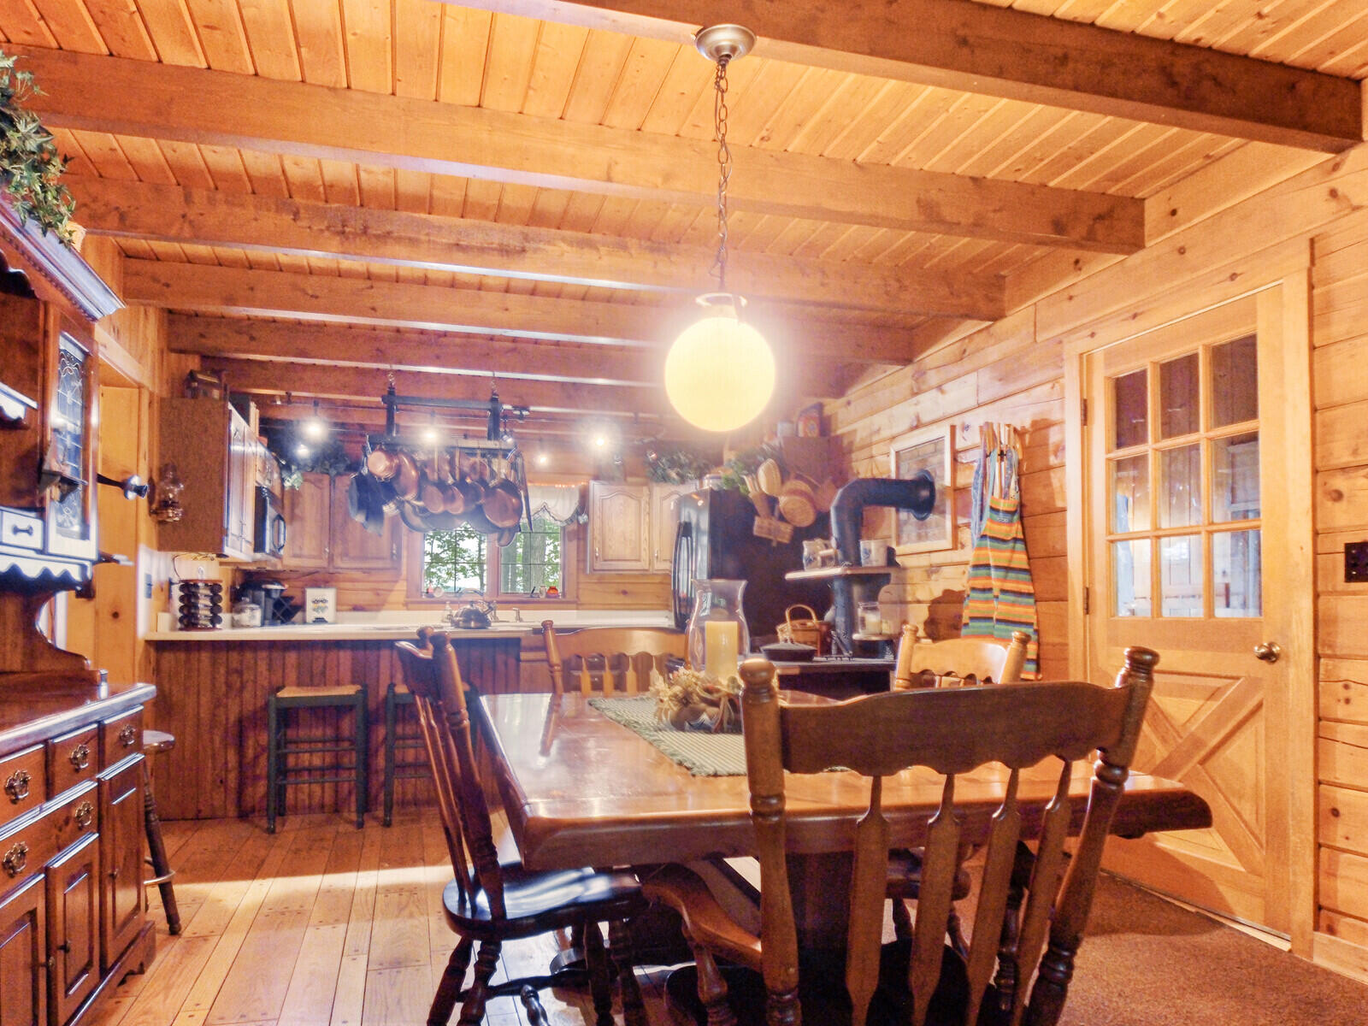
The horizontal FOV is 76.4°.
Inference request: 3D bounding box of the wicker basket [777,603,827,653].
[{"bbox_3d":[0.590,0.592,4.380,0.240,0.260,0.200,1,-4,-16],"label":"wicker basket"}]

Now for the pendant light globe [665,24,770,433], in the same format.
[{"bbox_3d":[0.086,-0.659,2.020,0.250,0.940,0.250,0,-4,0],"label":"pendant light globe"}]

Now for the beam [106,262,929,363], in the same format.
[{"bbox_3d":[-0.577,-0.928,4.163,3.660,0.178,0.085,2,-5,-15],"label":"beam"}]

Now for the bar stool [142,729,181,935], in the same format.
[{"bbox_3d":[-1.849,1.048,2.830,0.385,0.620,0.385,1,-5,-18],"label":"bar stool"}]

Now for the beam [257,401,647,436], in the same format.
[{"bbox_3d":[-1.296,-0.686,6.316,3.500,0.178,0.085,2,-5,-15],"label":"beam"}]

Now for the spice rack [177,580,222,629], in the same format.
[{"bbox_3d":[-2.453,0.460,4.400,0.210,0.250,0.210,2,-5,-24],"label":"spice rack"}]

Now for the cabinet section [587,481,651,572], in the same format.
[{"bbox_3d":[-0.556,0.133,7.214,0.499,0.740,0.310,1,-4,-16],"label":"cabinet section"}]

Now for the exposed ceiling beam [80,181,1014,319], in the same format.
[{"bbox_3d":[-0.344,-1.016,3.446,3.660,0.178,0.085,2,-5,-15],"label":"exposed ceiling beam"}]

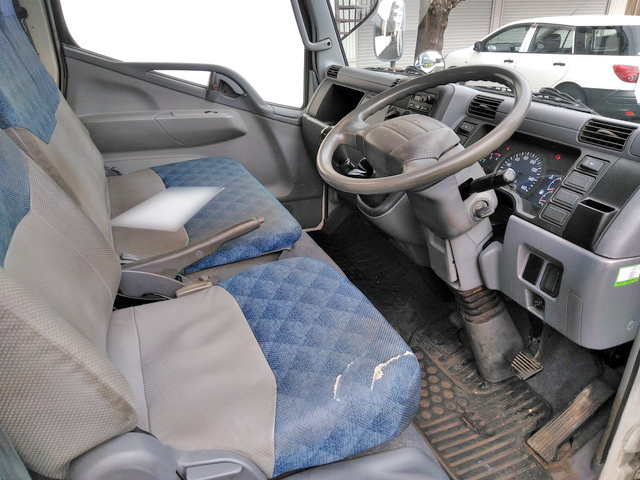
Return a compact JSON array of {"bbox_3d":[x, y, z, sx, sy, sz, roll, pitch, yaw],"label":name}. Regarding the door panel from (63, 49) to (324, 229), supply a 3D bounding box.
[{"bbox_3d":[-0.432,-0.345,1.994,1.000,0.800,0.120,-11,27,-22],"label":"door panel"}]

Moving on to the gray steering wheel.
[{"bbox_3d":[0.208,-0.213,1.022,0.430,0.090,0.430,-34,34,-8],"label":"gray steering wheel"}]

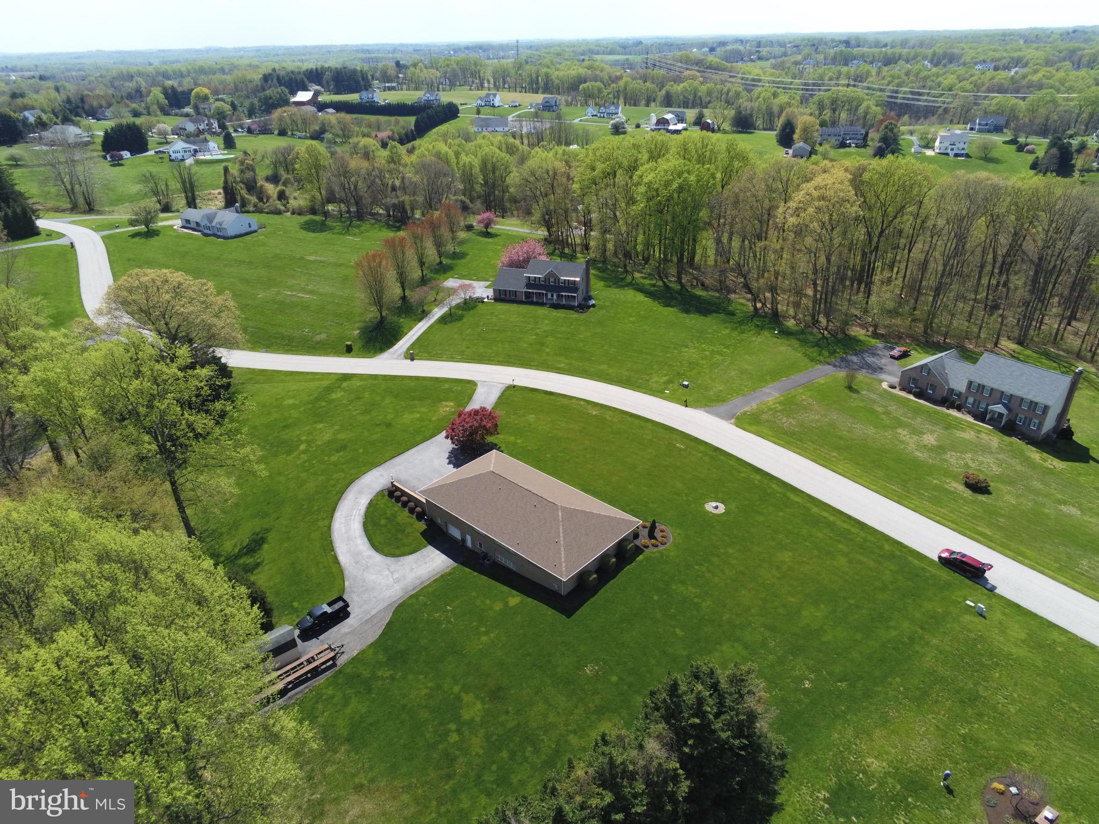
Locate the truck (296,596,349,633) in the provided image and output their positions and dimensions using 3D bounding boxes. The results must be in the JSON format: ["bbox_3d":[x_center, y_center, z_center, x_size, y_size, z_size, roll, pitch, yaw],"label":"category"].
[{"bbox_3d":[-25.006,22.413,80.660,2.000,1.920,5.850,22,35,37],"label":"truck"}]

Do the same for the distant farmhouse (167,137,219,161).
[{"bbox_3d":[-165.906,-122.451,337.384,20.000,8.700,12.500,-19,32,-31],"label":"distant farmhouse"}]

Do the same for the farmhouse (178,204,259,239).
[{"bbox_3d":[-99.950,-57.790,217.120,25.610,6.870,11.190,14,31,28],"label":"farmhouse"}]

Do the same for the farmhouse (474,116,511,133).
[{"bbox_3d":[-34.492,-173.531,440.928,20.300,7.200,10.000,1,27,4],"label":"farmhouse"}]

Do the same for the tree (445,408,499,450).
[{"bbox_3d":[-12.140,2.620,113.390,8.500,6.100,8.500,-1,27,0],"label":"tree"}]

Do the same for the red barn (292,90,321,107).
[{"bbox_3d":[-217.680,-277.220,647.290,16.580,11.600,16.190,9,29,20],"label":"red barn"}]

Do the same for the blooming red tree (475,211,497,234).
[{"bbox_3d":[-19.474,-58.596,224.400,6.600,6.800,6.600,-1,27,0],"label":"blooming red tree"}]

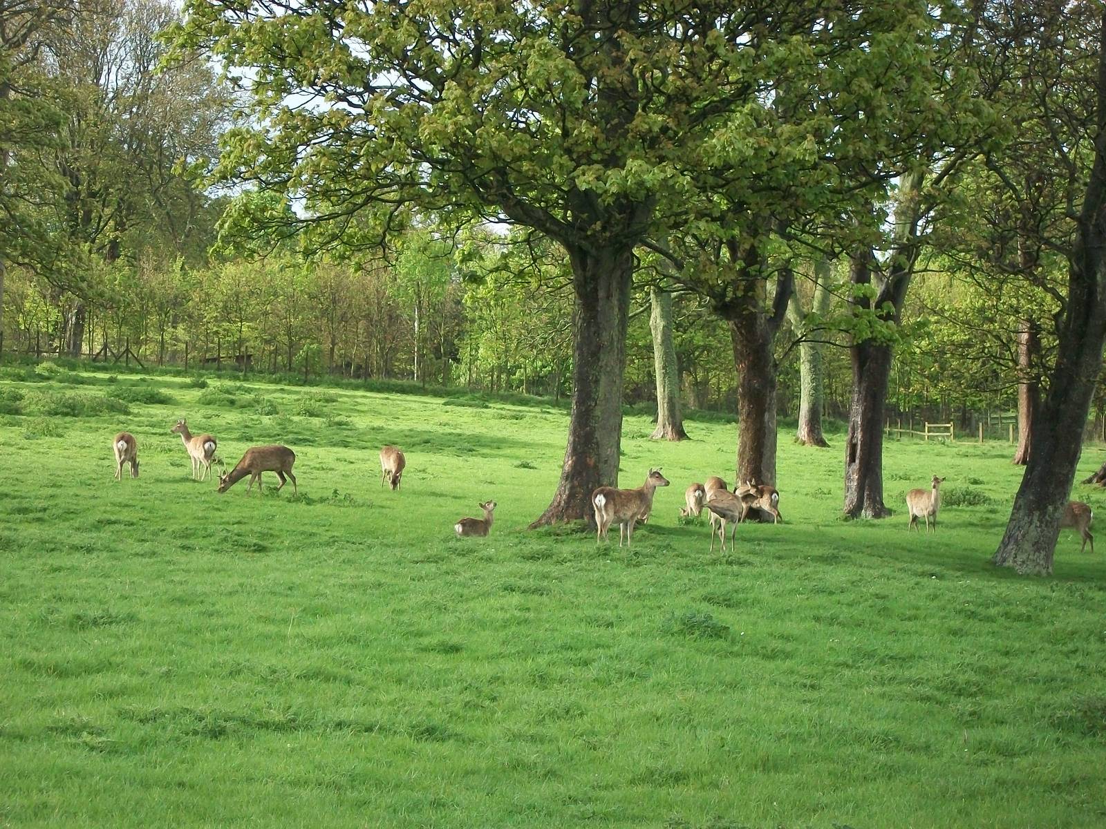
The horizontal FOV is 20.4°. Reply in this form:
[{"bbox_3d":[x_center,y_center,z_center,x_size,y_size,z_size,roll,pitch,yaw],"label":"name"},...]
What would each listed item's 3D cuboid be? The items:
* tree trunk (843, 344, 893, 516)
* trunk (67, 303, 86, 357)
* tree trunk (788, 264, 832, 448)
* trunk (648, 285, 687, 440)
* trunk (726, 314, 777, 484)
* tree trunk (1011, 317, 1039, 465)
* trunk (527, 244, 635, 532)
[{"bbox_3d":[4.788,0.216,46.500,0.760,2.725,0.680,0,0,0],"label":"tree trunk"},{"bbox_3d":[-26.387,-4.621,170.000,1.101,3.065,1.000,0,0,0],"label":"trunk"},{"bbox_3d":[8.395,-1.916,100.000,1.437,6.000,1.150,0,0,0],"label":"tree trunk"},{"bbox_3d":[3.747,-1.704,100.000,1.268,5.071,1.100,0,0,0],"label":"trunk"},{"bbox_3d":[3.039,0.059,46.500,0.799,3.039,0.700,0,0,0],"label":"trunk"},{"bbox_3d":[12.063,-0.582,78.000,0.769,3.735,0.680,0,0,0],"label":"tree trunk"},{"bbox_3d":[0.425,-0.418,45.000,1.547,4.145,1.300,0,0,0],"label":"trunk"}]

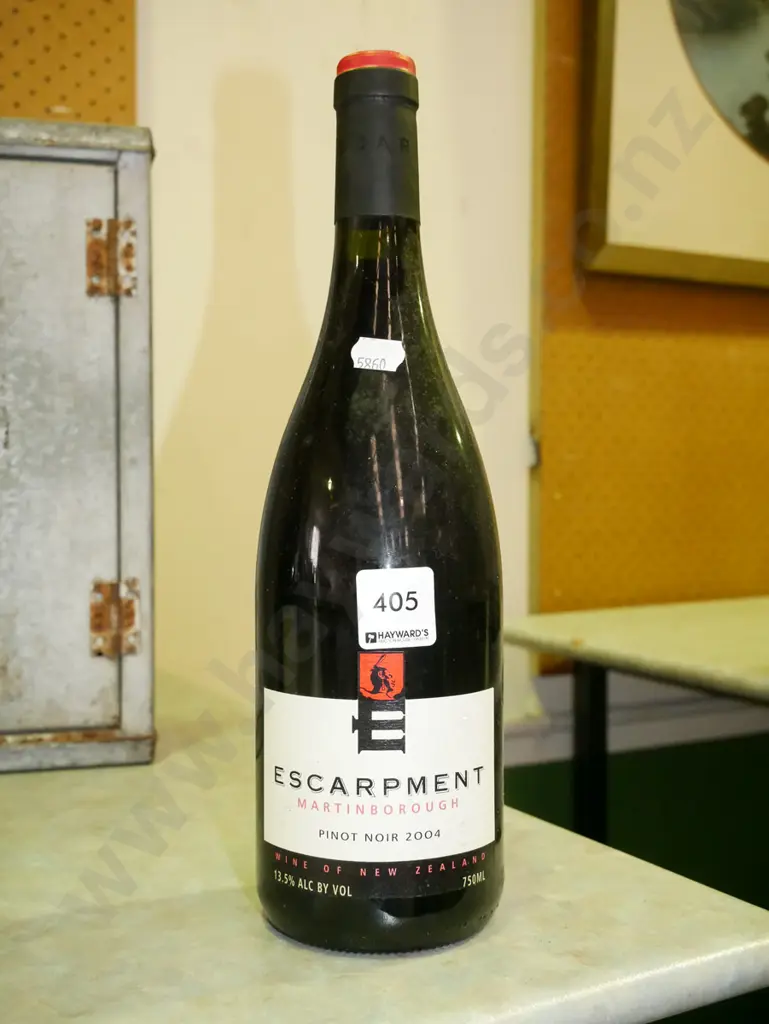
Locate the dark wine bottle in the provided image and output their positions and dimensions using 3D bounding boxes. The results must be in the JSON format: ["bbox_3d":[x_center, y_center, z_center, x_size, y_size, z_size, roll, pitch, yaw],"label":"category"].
[{"bbox_3d":[-0.002,-0.008,0.377,0.086,0.298,0.086,0,2,0],"label":"dark wine bottle"}]

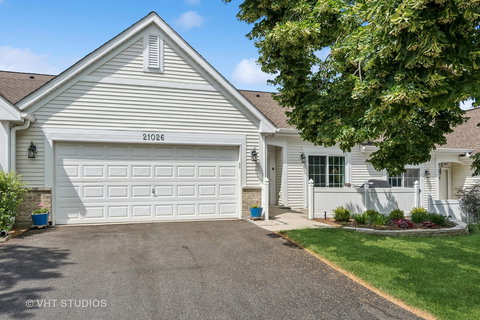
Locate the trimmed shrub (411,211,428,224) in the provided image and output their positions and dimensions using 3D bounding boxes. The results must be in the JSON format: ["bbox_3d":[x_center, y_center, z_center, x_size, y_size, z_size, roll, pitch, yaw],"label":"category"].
[{"bbox_3d":[5.141,1.632,8.400,0.530,0.430,0.530,1,-1,-13],"label":"trimmed shrub"}]

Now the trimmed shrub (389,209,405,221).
[{"bbox_3d":[4.669,1.626,8.750,0.500,0.400,0.500,1,-1,-13],"label":"trimmed shrub"}]

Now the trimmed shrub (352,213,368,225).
[{"bbox_3d":[3.389,1.645,8.250,0.470,0.370,0.470,1,-1,-13],"label":"trimmed shrub"}]

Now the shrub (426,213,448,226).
[{"bbox_3d":[5.306,1.593,7.880,0.550,0.380,0.500,1,-2,-15],"label":"shrub"}]

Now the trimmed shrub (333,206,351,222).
[{"bbox_3d":[2.890,1.546,8.350,0.500,0.440,0.480,1,-2,-15],"label":"trimmed shrub"}]

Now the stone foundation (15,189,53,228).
[{"bbox_3d":[-5.273,1.243,7.539,0.900,1.030,0.200,1,-1,-13],"label":"stone foundation"}]

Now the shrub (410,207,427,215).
[{"bbox_3d":[5.386,1.590,8.850,0.480,0.380,0.460,1,-2,-15],"label":"shrub"}]

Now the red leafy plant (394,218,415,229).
[{"bbox_3d":[4.347,1.678,7.750,0.540,0.310,0.520,1,-1,-13],"label":"red leafy plant"}]

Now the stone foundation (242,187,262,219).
[{"bbox_3d":[0.375,1.265,8.670,0.620,0.920,0.160,1,-2,-15],"label":"stone foundation"}]

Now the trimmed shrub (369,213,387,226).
[{"bbox_3d":[3.633,1.567,7.750,0.490,0.380,0.460,1,-2,-15],"label":"trimmed shrub"}]

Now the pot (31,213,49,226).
[{"bbox_3d":[-4.828,1.441,7.080,0.370,0.310,0.370,1,-2,-15],"label":"pot"}]

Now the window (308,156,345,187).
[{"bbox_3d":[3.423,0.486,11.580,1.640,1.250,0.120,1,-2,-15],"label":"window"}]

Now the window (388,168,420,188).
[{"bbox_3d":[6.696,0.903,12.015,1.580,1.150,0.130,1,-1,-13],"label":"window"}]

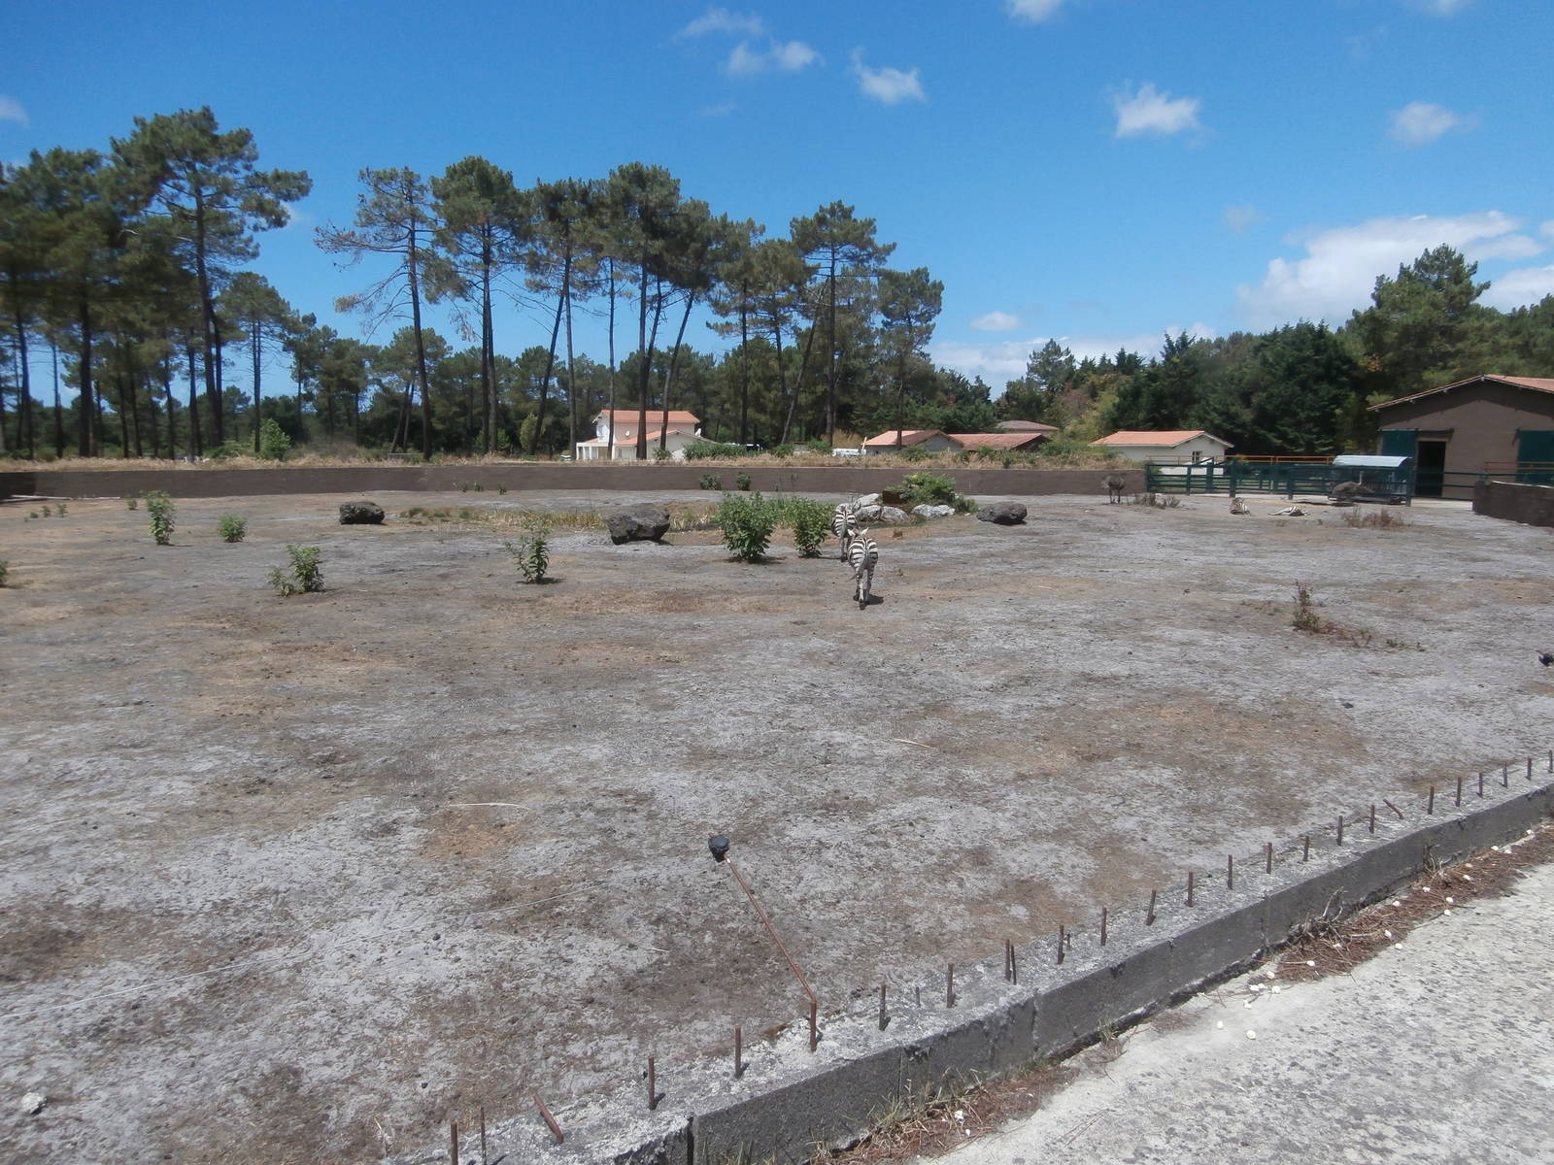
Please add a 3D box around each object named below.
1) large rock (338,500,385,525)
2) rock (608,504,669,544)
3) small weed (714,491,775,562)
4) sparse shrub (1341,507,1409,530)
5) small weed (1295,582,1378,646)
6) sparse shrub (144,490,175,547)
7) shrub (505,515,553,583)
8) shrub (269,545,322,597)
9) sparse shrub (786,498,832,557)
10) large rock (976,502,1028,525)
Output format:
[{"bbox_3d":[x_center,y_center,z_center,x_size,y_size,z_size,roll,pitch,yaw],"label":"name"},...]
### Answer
[{"bbox_3d":[-14.272,-2.405,36.994,1.424,0.734,1.150,-3,8,-21],"label":"large rock"},{"bbox_3d":[-3.952,-1.660,30.697,1.790,1.040,1.300,-1,7,-7],"label":"rock"},{"bbox_3d":[-0.730,-1.317,25.035,1.394,1.562,1.350,0,7,-2],"label":"small weed"},{"bbox_3d":[19.890,-2.120,35.795,1.930,0.640,1.400,4,8,29],"label":"sparse shrub"},{"bbox_3d":[7.792,0.432,15.077,0.973,0.682,1.000,4,8,27],"label":"small weed"},{"bbox_3d":[-16.793,-1.761,29.313,0.648,1.418,0.800,-4,8,-30],"label":"sparse shrub"},{"bbox_3d":[-5.074,-0.690,21.990,0.900,1.340,0.850,-2,8,-13],"label":"shrub"},{"bbox_3d":[-9.101,-0.248,20.313,0.910,0.890,0.750,-3,8,-24],"label":"shrub"},{"bbox_3d":[0.813,-1.400,27.143,1.090,1.430,1.000,0,7,2],"label":"sparse shrub"},{"bbox_3d":[7.927,-2.442,37.873,1.730,0.750,1.200,2,8,12],"label":"large rock"}]

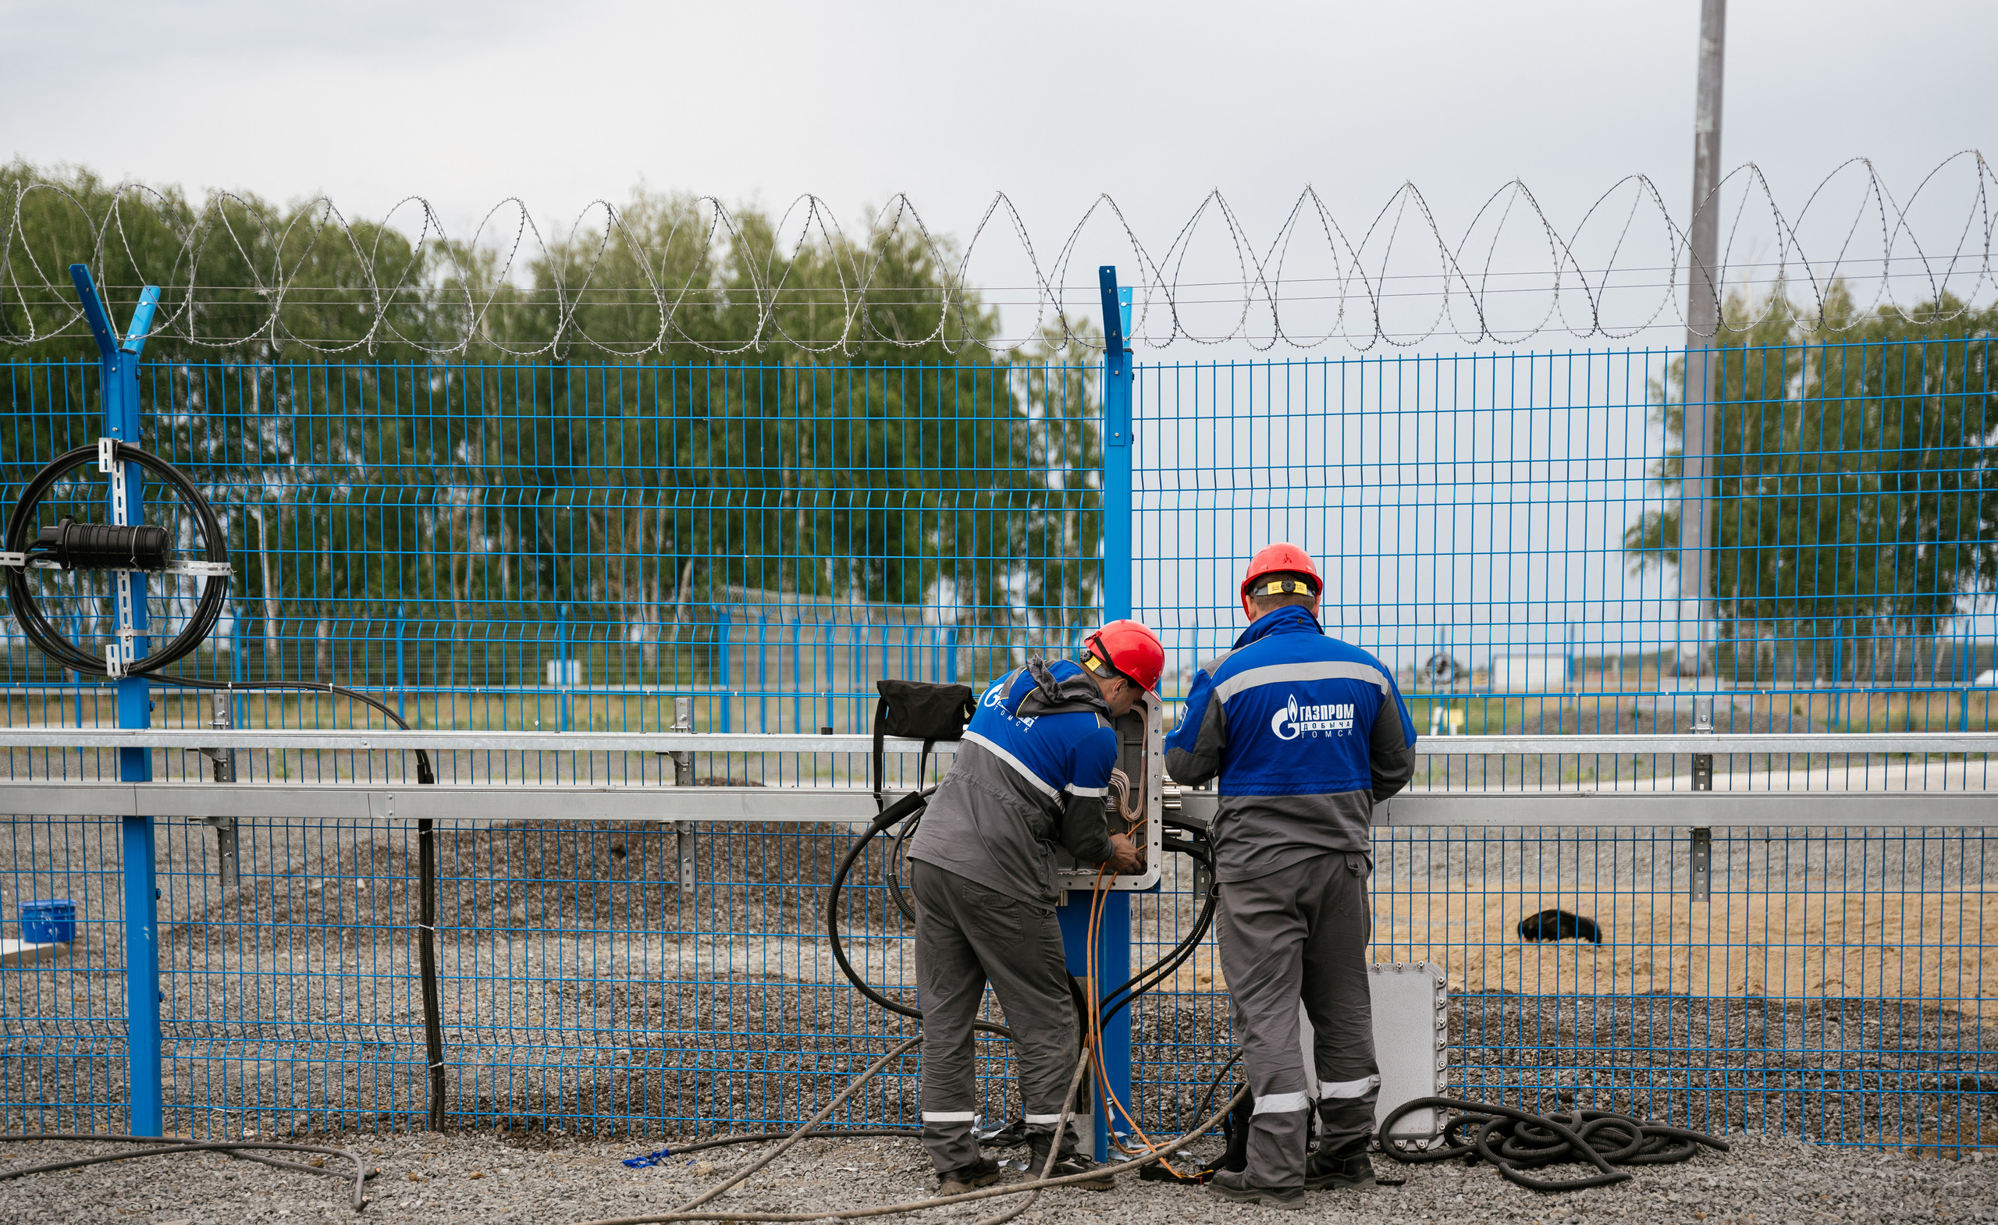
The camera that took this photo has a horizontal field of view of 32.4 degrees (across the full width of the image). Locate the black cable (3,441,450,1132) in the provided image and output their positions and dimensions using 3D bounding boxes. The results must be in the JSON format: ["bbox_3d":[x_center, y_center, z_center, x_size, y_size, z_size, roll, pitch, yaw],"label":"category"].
[{"bbox_3d":[-2.420,0.535,10.740,1.440,2.140,0.200,0,2,11],"label":"black cable"}]

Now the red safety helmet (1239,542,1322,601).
[{"bbox_3d":[0.782,-0.102,9.550,0.225,0.165,0.285,0,-16,-13],"label":"red safety helmet"}]

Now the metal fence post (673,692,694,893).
[{"bbox_3d":[-0.944,0.544,10.300,0.052,0.610,0.048,0,2,7],"label":"metal fence post"}]

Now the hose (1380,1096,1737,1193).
[{"bbox_3d":[1.540,1.470,9.570,0.950,0.180,0.620,0,2,11],"label":"hose"}]

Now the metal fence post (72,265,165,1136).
[{"bbox_3d":[-2.750,0.290,10.880,0.100,2.720,0.540,-1,2,11],"label":"metal fence post"}]

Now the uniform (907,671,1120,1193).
[{"bbox_3d":[0.037,0.860,9.650,0.520,1.450,0.620,2,3,41],"label":"uniform"}]

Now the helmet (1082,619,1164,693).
[{"bbox_3d":[0.355,0.120,9.370,0.270,0.150,0.220,36,0,-25],"label":"helmet"}]

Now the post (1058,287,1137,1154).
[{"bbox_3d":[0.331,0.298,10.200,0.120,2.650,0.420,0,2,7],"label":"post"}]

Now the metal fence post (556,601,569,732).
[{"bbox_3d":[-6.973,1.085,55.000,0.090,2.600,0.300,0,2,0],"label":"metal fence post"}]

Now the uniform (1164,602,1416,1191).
[{"bbox_3d":[0.806,0.788,9.550,0.660,1.620,0.480,0,2,-10],"label":"uniform"}]

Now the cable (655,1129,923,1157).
[{"bbox_3d":[-0.610,1.565,10.200,0.780,0.050,0.200,0,2,-6],"label":"cable"}]

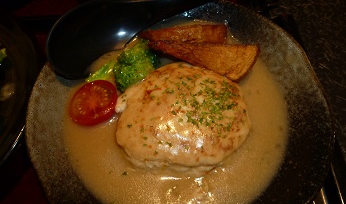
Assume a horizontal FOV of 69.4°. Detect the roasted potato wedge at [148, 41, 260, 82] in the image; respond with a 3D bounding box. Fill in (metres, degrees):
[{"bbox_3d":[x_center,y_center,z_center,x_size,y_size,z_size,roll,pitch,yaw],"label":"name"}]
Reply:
[{"bbox_3d":[0.026,-0.039,0.223,0.094,0.028,0.030,10,61,7],"label":"roasted potato wedge"}]

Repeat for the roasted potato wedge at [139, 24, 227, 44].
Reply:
[{"bbox_3d":[0.009,-0.058,0.236,0.083,0.026,0.027,2,60,2],"label":"roasted potato wedge"}]

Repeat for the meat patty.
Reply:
[{"bbox_3d":[0.007,0.009,0.197,0.105,0.033,0.094,0,60,1],"label":"meat patty"}]

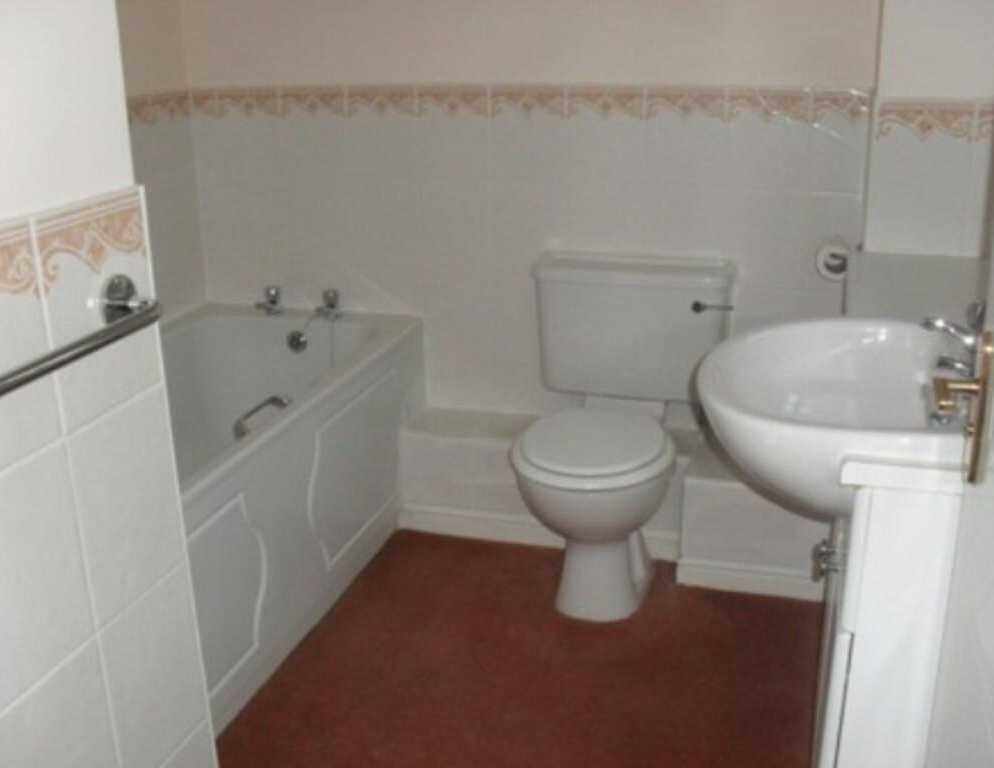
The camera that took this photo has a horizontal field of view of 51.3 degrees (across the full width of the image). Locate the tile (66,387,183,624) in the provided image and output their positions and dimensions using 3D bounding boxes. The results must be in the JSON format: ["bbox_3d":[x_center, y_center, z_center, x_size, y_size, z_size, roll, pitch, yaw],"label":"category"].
[{"bbox_3d":[-0.451,0.149,1.264,0.008,0.253,0.197,5,19,16],"label":"tile"}]

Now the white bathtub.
[{"bbox_3d":[-0.774,0.299,2.332,0.703,0.536,1.695,5,19,16],"label":"white bathtub"}]

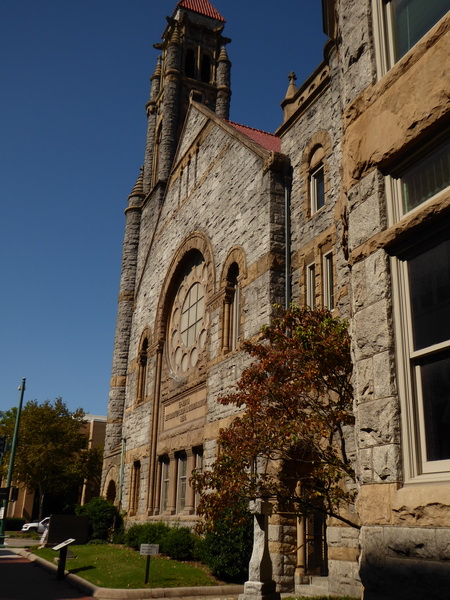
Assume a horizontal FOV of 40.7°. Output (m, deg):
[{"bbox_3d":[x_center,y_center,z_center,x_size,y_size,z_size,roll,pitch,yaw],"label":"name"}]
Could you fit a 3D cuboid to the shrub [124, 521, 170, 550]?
[{"bbox_3d":[-3.040,9.238,23.800,1.450,1.100,1.900,10,-21,-21],"label":"shrub"}]

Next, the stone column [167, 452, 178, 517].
[{"bbox_3d":[-2.052,7.295,24.184,0.360,2.380,0.360,10,-21,-21],"label":"stone column"}]

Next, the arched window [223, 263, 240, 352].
[{"bbox_3d":[0.285,0.246,21.565,0.380,3.300,1.400,10,-21,-21],"label":"arched window"}]

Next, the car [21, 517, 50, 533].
[{"bbox_3d":[-16.770,21.167,57.000,4.700,1.680,1.850,10,-21,-21],"label":"car"}]

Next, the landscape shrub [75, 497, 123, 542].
[{"bbox_3d":[-6.109,10.576,29.300,2.000,1.950,2.000,10,-21,-21],"label":"landscape shrub"}]

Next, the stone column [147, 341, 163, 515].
[{"bbox_3d":[-3.090,5.622,27.548,0.320,7.750,0.320,10,-21,-21],"label":"stone column"}]

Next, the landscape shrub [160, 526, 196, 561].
[{"bbox_3d":[-1.571,8.228,20.500,1.150,1.100,1.300,10,-21,-21],"label":"landscape shrub"}]

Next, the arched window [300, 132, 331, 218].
[{"bbox_3d":[2.801,-3.903,18.623,0.380,2.600,1.550,10,-21,-21],"label":"arched window"}]

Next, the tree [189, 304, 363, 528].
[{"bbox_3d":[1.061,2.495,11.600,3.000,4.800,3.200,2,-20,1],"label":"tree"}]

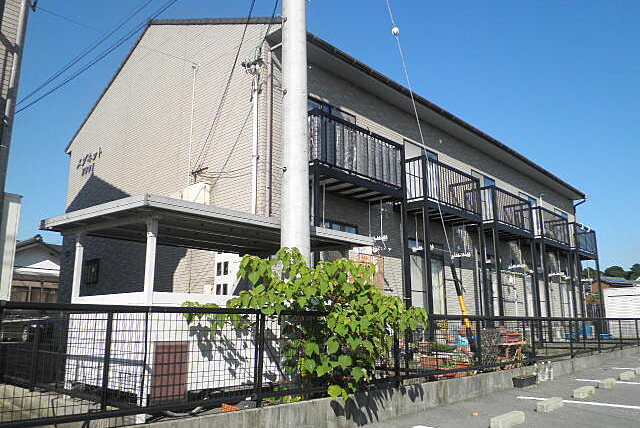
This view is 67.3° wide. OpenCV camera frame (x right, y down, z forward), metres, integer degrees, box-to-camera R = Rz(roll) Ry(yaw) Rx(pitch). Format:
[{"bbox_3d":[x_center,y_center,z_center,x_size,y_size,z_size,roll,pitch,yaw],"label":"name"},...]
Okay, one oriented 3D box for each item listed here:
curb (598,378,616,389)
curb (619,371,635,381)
[{"bbox_3d":[4.436,2.608,7.410,0.120,0.090,0.600,-13,-18,43],"label":"curb"},{"bbox_3d":[5.306,2.790,8.290,0.120,0.090,0.600,-13,-18,43],"label":"curb"}]

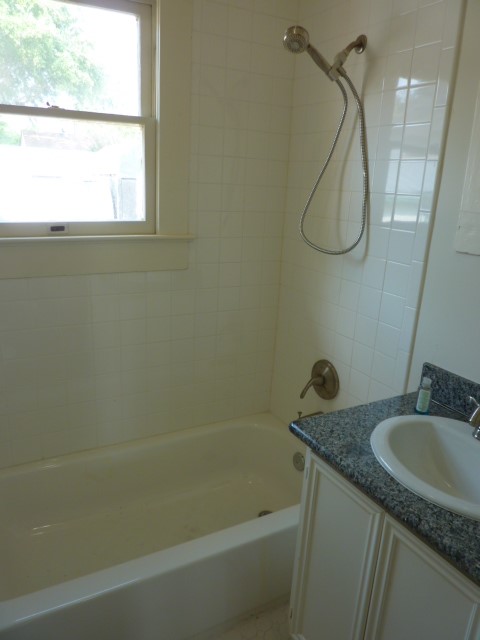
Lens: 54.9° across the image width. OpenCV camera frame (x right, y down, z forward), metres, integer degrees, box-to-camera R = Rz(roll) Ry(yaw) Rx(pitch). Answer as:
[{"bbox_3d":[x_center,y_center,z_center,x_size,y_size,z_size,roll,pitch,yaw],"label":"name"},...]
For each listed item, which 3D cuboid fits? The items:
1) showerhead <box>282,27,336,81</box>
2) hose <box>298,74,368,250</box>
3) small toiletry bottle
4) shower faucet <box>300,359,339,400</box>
[{"bbox_3d":[0.235,-0.867,1.523,0.223,0.068,0.085,33,-30,-25],"label":"showerhead"},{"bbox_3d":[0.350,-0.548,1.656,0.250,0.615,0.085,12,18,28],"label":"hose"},{"bbox_3d":[0.546,0.225,1.368,0.034,0.109,0.034,11,18,26],"label":"small toiletry bottle"},{"bbox_3d":[0.320,0.259,1.935,0.095,0.180,0.178,-6,18,-28],"label":"shower faucet"}]

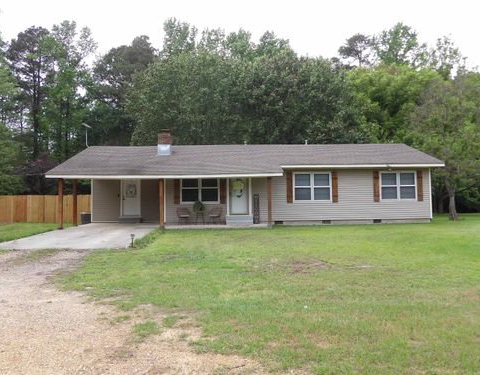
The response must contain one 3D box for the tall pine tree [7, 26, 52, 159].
[{"bbox_3d":[-20.174,-6.342,38.697,4.436,18.381,4.436,-1,-2,-4],"label":"tall pine tree"}]

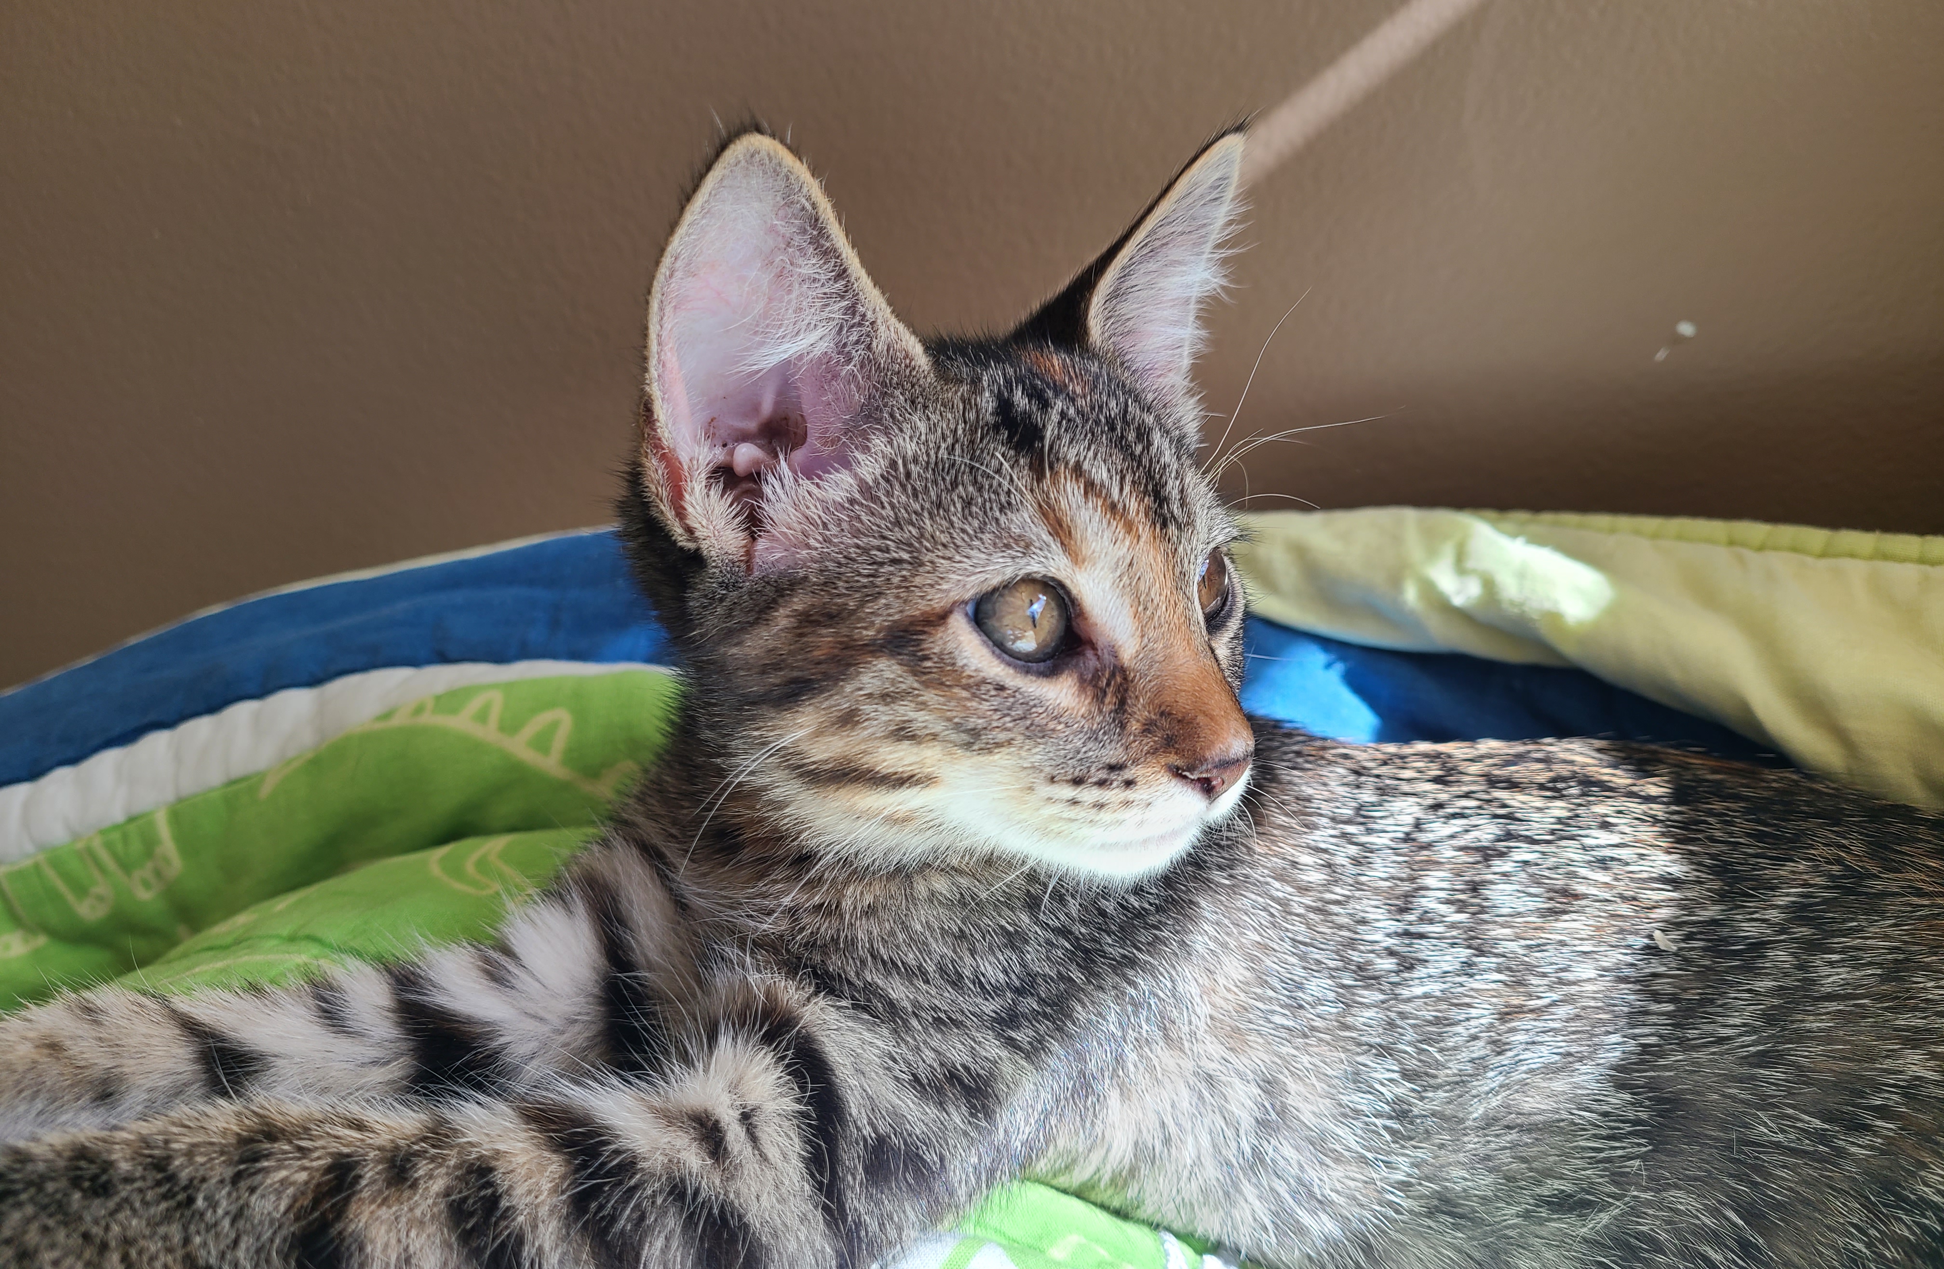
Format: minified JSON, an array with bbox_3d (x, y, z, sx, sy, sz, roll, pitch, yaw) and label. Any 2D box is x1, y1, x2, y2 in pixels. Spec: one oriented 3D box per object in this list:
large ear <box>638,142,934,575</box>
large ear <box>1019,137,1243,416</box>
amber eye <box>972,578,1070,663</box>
[{"bbox_3d":[-0.032,-0.047,0.245,0.047,0.068,0.028,-5,10,-7],"label":"large ear"},{"bbox_3d":[0.032,-0.066,0.277,0.026,0.058,0.042,13,1,30],"label":"large ear"},{"bbox_3d":[0.008,-0.002,0.229,0.015,0.013,0.008,-1,8,-30],"label":"amber eye"}]

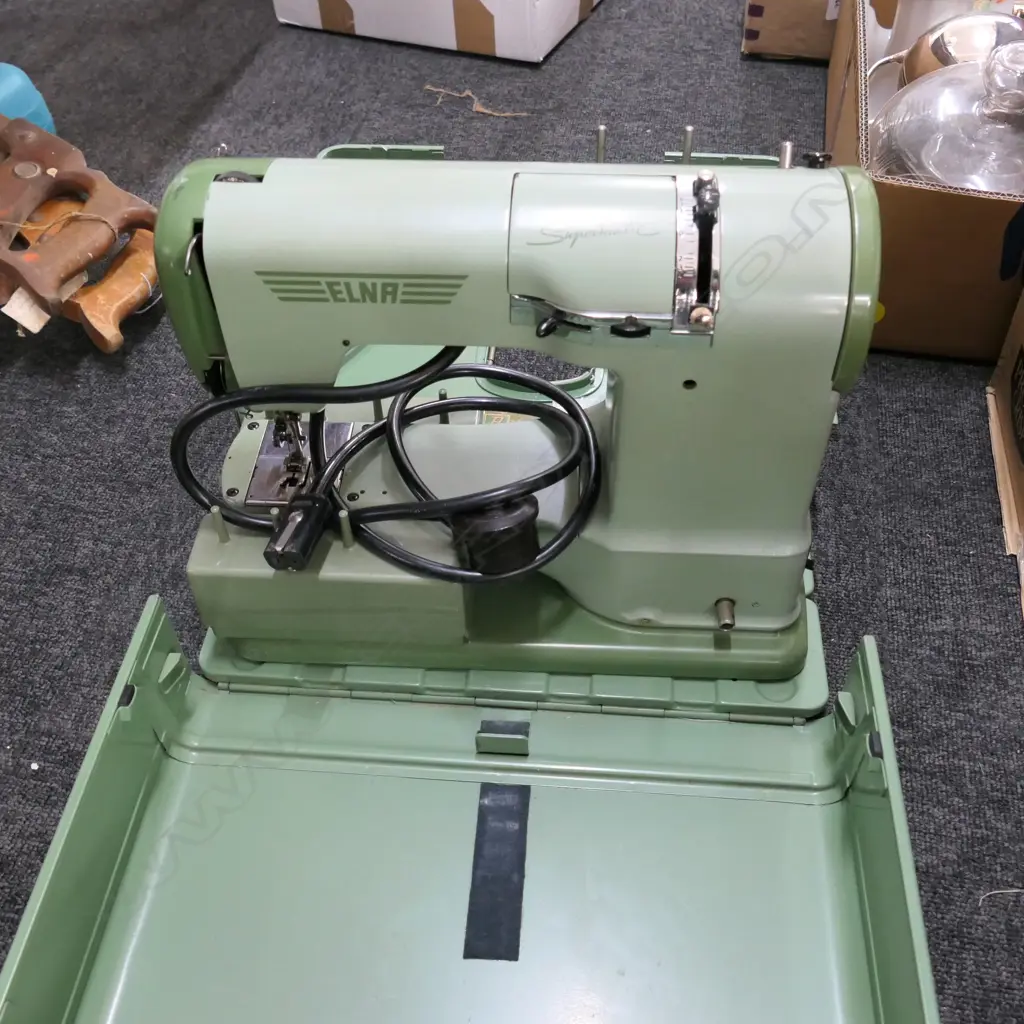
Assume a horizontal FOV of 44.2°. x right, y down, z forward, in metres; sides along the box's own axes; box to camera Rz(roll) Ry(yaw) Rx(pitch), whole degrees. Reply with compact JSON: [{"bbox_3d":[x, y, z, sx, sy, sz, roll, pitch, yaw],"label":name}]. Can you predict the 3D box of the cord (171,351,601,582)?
[{"bbox_3d":[-0.057,-0.032,0.642,0.210,0.105,0.110,3,45,3],"label":"cord"}]

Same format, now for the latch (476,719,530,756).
[{"bbox_3d":[-0.004,0.115,0.658,0.027,0.015,0.016,3,44,3],"label":"latch"}]

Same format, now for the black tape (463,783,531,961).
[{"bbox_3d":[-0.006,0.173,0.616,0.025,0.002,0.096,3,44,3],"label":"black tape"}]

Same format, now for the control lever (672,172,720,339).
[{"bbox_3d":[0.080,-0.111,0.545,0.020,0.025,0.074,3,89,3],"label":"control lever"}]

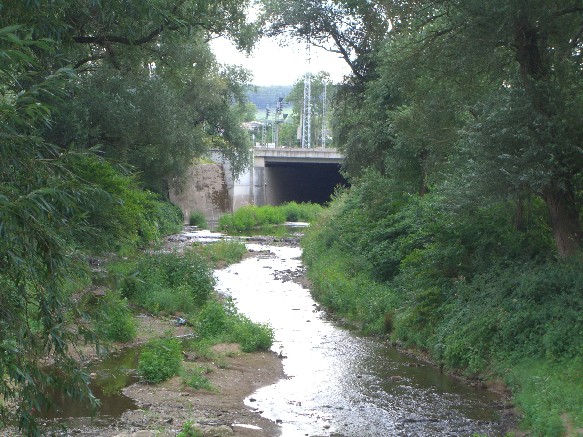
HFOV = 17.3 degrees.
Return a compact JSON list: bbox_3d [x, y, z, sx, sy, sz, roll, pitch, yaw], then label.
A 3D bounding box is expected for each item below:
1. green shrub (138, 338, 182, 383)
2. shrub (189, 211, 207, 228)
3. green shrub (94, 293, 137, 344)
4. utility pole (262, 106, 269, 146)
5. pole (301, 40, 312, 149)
[{"bbox_3d":[-3.446,3.736,50.500,1.130,1.100,1.100,0,2,0],"label":"green shrub"},{"bbox_3d":[-8.569,0.091,175.000,1.600,1.600,1.500,0,2,0],"label":"shrub"},{"bbox_3d":[-5.593,3.146,61.000,1.350,1.550,1.300,0,2,0],"label":"green shrub"},{"bbox_3d":[-3.007,-10.524,222.000,0.600,4.800,0.600,-1,2,-24],"label":"utility pole"},{"bbox_3d":[1.719,-14.097,220.000,1.100,12.700,1.100,0,2,0],"label":"pole"}]

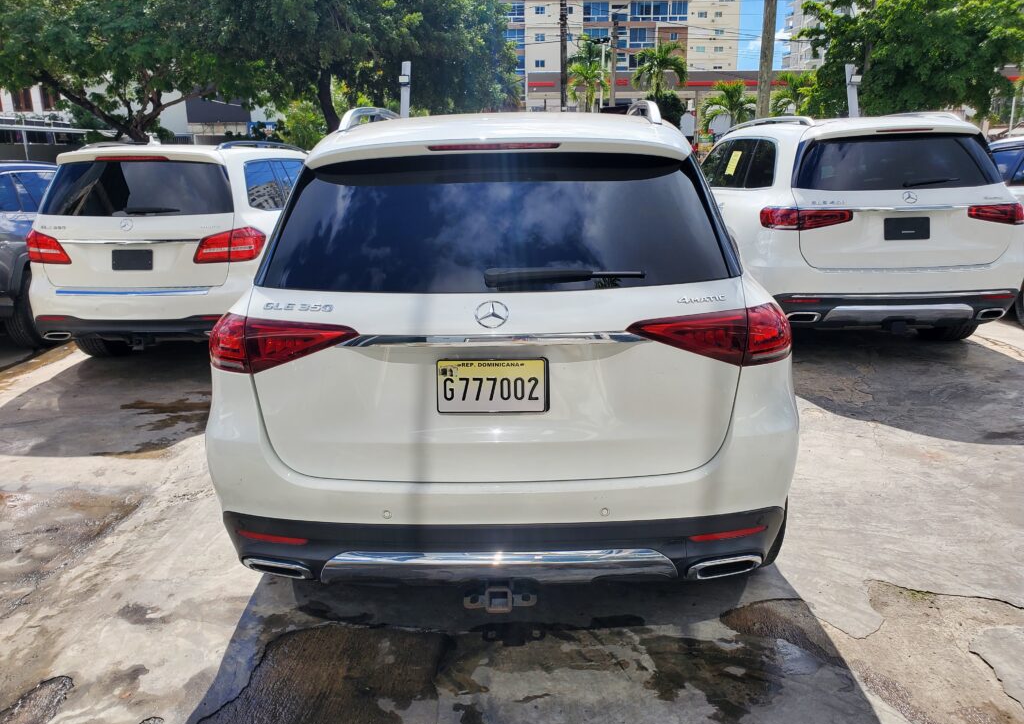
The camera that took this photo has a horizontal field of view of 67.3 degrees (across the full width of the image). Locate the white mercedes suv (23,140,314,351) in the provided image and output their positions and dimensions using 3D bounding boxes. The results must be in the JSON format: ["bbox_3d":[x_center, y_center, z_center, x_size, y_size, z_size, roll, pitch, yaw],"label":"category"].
[{"bbox_3d":[-2.839,-1.314,8.132,1.970,1.840,5.130,-1,14,0],"label":"white mercedes suv"}]

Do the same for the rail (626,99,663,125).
[{"bbox_3d":[0.547,-1.107,3.632,0.080,0.110,1.900,-1,14,1],"label":"rail"}]

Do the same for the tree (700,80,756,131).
[{"bbox_3d":[9.363,-10.142,33.547,2.500,4.024,2.500,-1,16,0],"label":"tree"}]

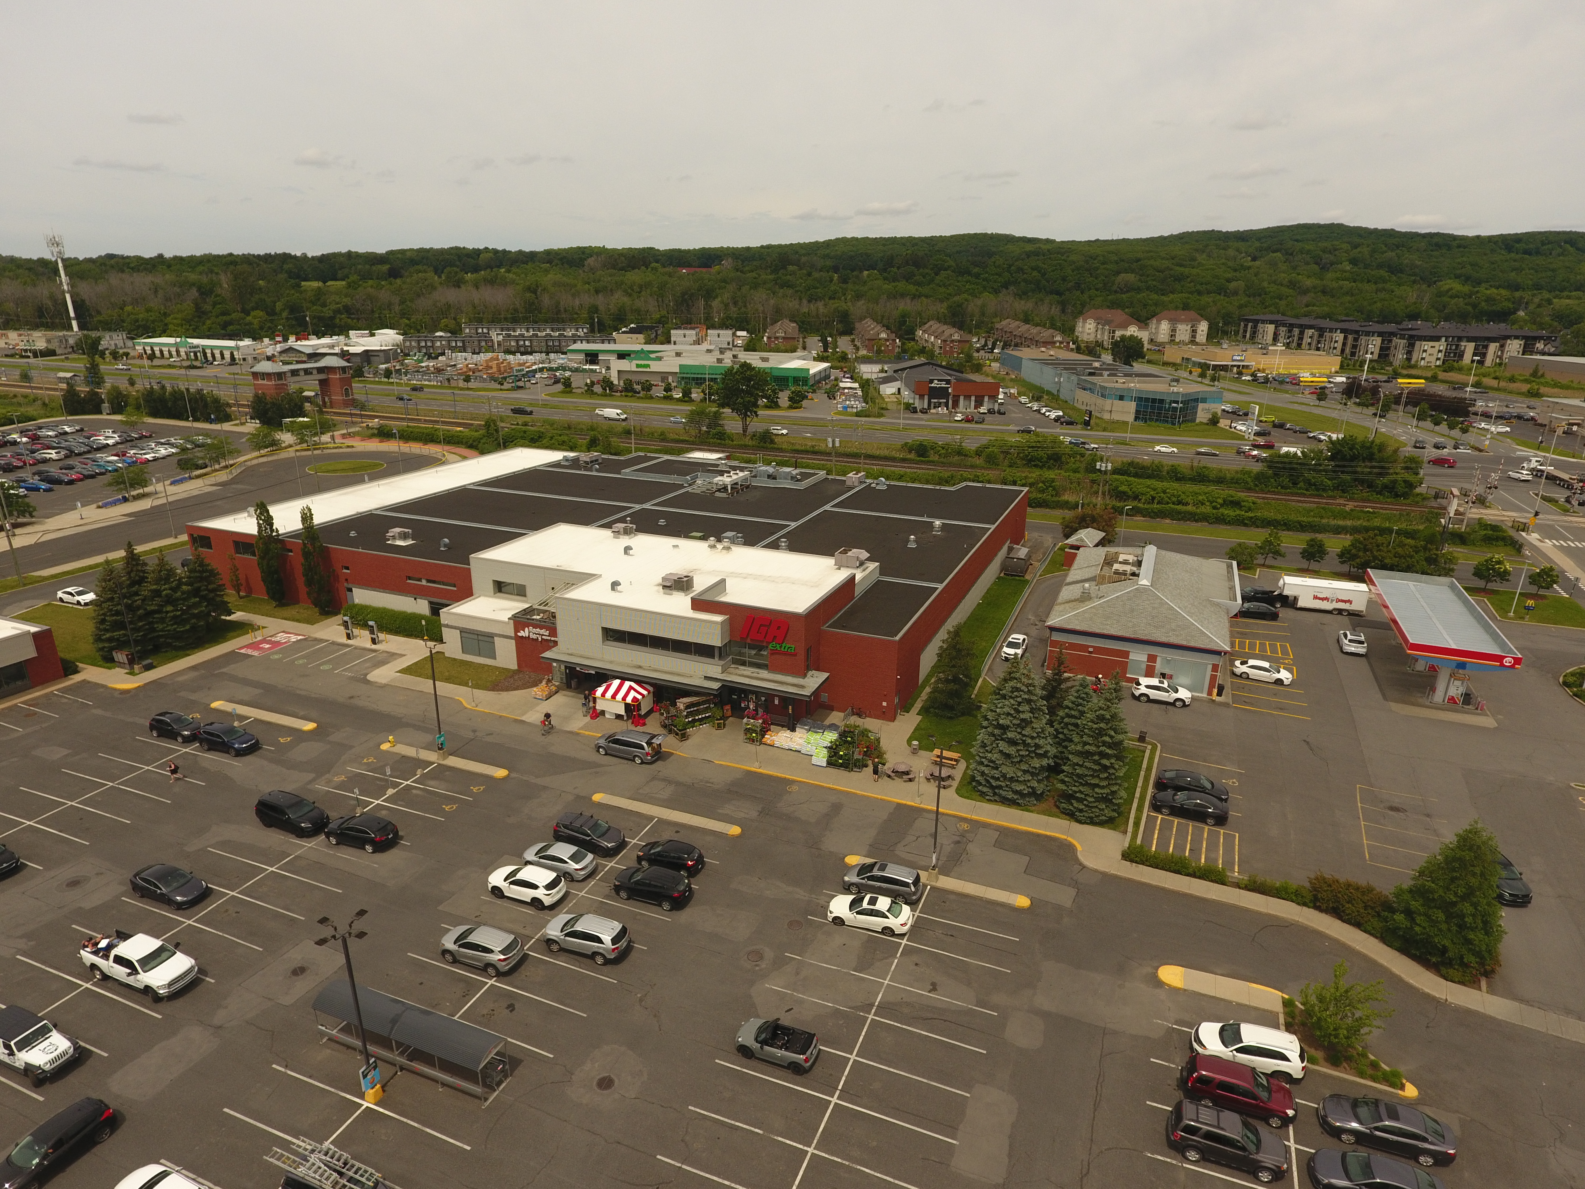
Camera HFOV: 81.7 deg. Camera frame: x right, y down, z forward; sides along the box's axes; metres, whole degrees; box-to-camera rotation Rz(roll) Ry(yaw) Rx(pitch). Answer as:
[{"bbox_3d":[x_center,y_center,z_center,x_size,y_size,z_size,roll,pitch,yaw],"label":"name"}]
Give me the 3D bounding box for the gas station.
[{"bbox_3d":[56.305,3.896,81.116,7.102,5.730,21.414,7,20,22],"label":"gas station"}]

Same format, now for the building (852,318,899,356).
[{"bbox_3d":[42.420,-131.158,469.172,15.000,14.500,35.000,-2,19,-7],"label":"building"}]

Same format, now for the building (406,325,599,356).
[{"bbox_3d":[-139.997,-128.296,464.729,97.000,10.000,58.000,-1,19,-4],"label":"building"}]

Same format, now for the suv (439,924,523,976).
[{"bbox_3d":[-15.903,17.971,46.863,4.480,1.650,1.850,7,20,20],"label":"suv"}]

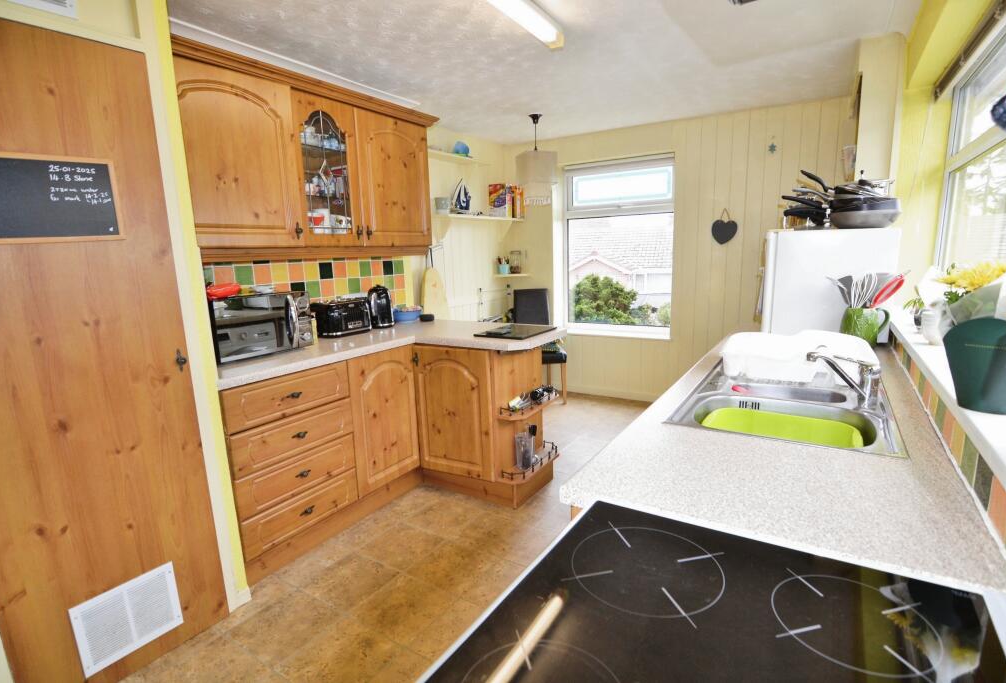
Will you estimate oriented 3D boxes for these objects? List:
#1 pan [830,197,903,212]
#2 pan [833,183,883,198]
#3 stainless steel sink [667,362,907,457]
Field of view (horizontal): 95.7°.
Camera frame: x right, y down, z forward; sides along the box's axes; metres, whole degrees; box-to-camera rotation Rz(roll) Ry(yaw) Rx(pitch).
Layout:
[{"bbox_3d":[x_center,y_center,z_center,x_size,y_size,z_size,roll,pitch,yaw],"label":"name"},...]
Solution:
[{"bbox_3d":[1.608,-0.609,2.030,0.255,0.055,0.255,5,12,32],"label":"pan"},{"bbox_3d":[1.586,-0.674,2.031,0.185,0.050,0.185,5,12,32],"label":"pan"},{"bbox_3d":[0.869,0.221,1.412,0.462,0.170,0.950,5,12,32],"label":"stainless steel sink"}]

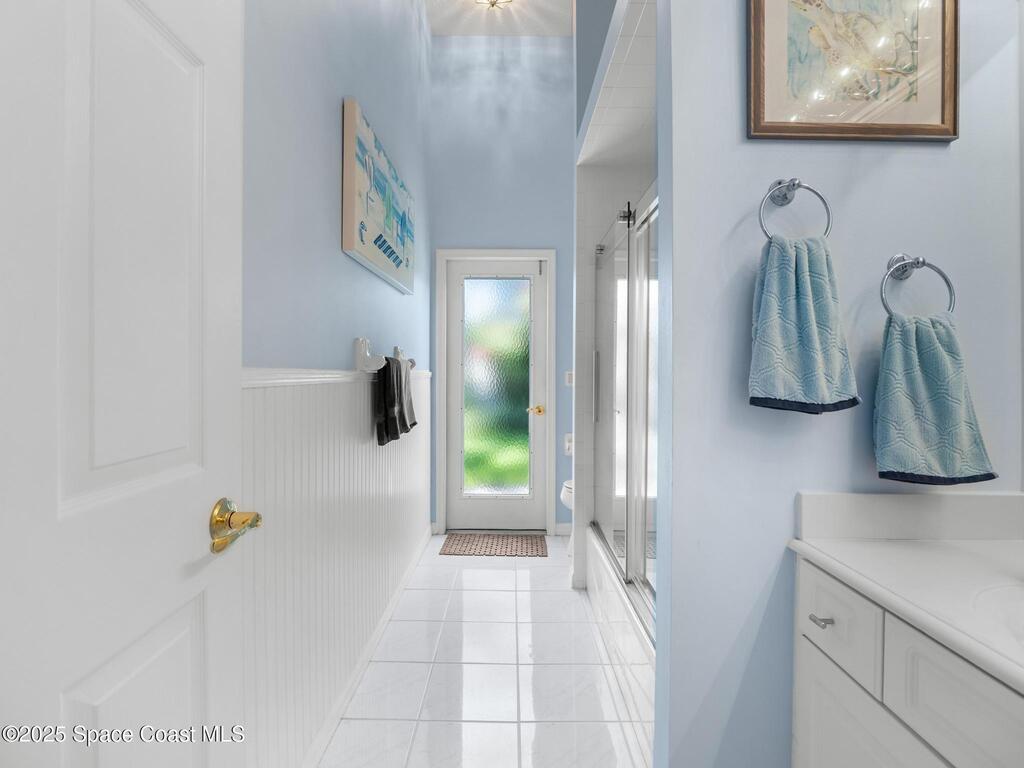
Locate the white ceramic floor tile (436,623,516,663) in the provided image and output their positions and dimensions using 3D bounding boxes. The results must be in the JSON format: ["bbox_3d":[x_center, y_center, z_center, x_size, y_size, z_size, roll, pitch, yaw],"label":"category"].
[{"bbox_3d":[-0.151,1.157,2.116,0.351,0.010,0.317,0,2,0],"label":"white ceramic floor tile"}]

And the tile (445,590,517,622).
[{"bbox_3d":[-0.151,1.146,2.433,0.351,0.010,0.317,0,2,0],"label":"tile"}]

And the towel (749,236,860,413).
[{"bbox_3d":[0.609,-0.123,0.985,0.226,0.360,0.070,0,1,0],"label":"towel"}]

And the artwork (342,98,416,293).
[{"bbox_3d":[-0.567,-0.741,2.137,0.045,0.525,0.970,0,1,0],"label":"artwork"}]

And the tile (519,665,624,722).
[{"bbox_3d":[0.201,1.171,1.800,0.351,0.010,0.317,0,2,0],"label":"tile"}]

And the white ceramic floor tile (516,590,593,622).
[{"bbox_3d":[0.200,1.148,2.434,0.351,0.010,0.317,0,2,0],"label":"white ceramic floor tile"}]

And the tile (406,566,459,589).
[{"bbox_3d":[-0.459,1.133,2.750,0.264,0.010,0.317,0,2,0],"label":"tile"}]

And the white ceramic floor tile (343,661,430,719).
[{"bbox_3d":[-0.458,1.166,1.801,0.270,0.010,0.325,0,1,0],"label":"white ceramic floor tile"}]

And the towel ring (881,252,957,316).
[{"bbox_3d":[0.860,-0.192,1.005,0.160,0.175,0.065,0,1,0],"label":"towel ring"}]

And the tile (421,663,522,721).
[{"bbox_3d":[-0.149,1.168,1.801,0.345,0.010,0.325,0,1,0],"label":"tile"}]

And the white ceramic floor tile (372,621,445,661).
[{"bbox_3d":[-0.458,1.157,2.126,0.270,0.010,0.325,0,1,0],"label":"white ceramic floor tile"}]

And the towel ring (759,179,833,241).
[{"bbox_3d":[0.660,-0.386,1.120,0.173,0.184,0.075,0,2,0],"label":"towel ring"}]

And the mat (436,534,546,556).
[{"bbox_3d":[-0.114,1.104,3.274,0.707,0.012,0.390,0,2,0],"label":"mat"}]

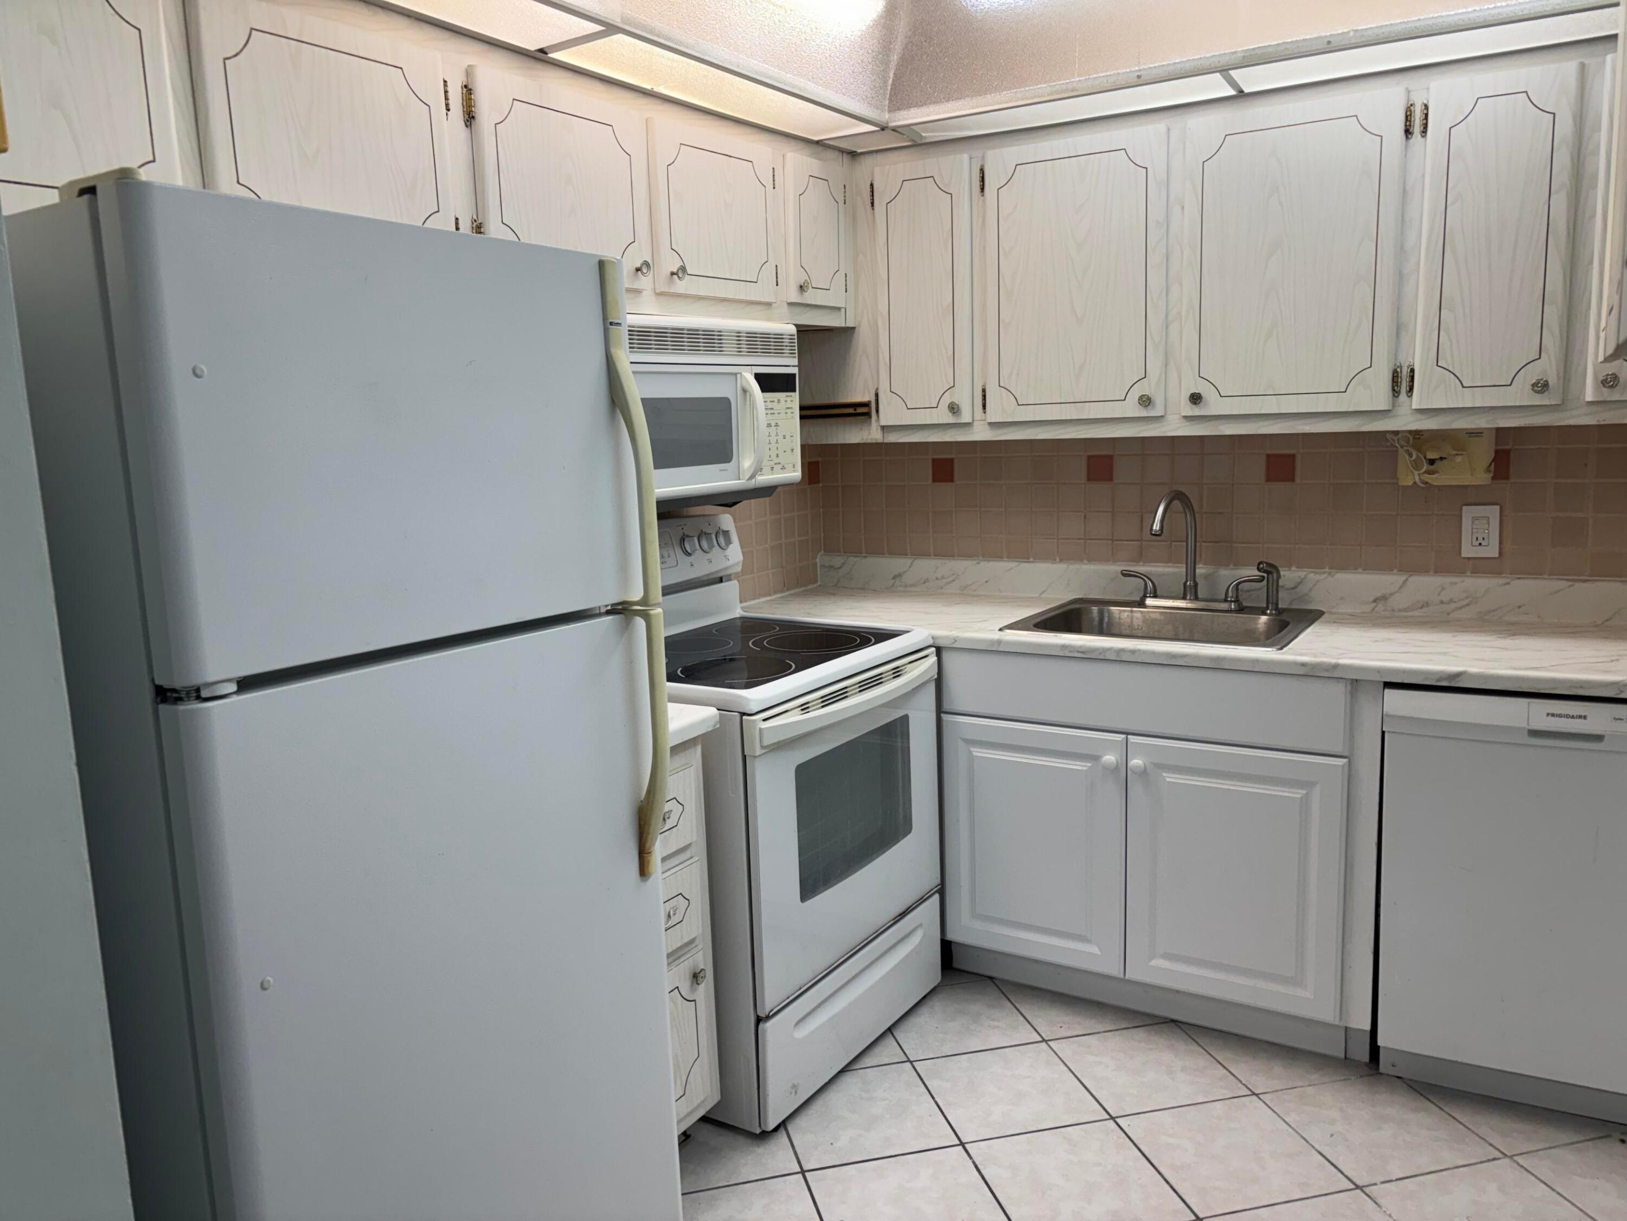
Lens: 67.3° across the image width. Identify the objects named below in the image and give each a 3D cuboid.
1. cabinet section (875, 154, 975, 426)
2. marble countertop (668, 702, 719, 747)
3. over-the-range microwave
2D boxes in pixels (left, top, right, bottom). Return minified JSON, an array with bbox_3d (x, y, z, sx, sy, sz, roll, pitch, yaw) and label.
[{"bbox_3d":[0.366,-0.829,3.261,0.269,0.652,0.310,4,10,32],"label":"cabinet section"},{"bbox_3d":[-0.533,0.211,2.360,0.648,0.038,0.305,4,11,32],"label":"marble countertop"},{"bbox_3d":[-0.367,-0.446,2.795,0.372,0.412,0.762,4,11,32],"label":"over-the-range microwave"}]

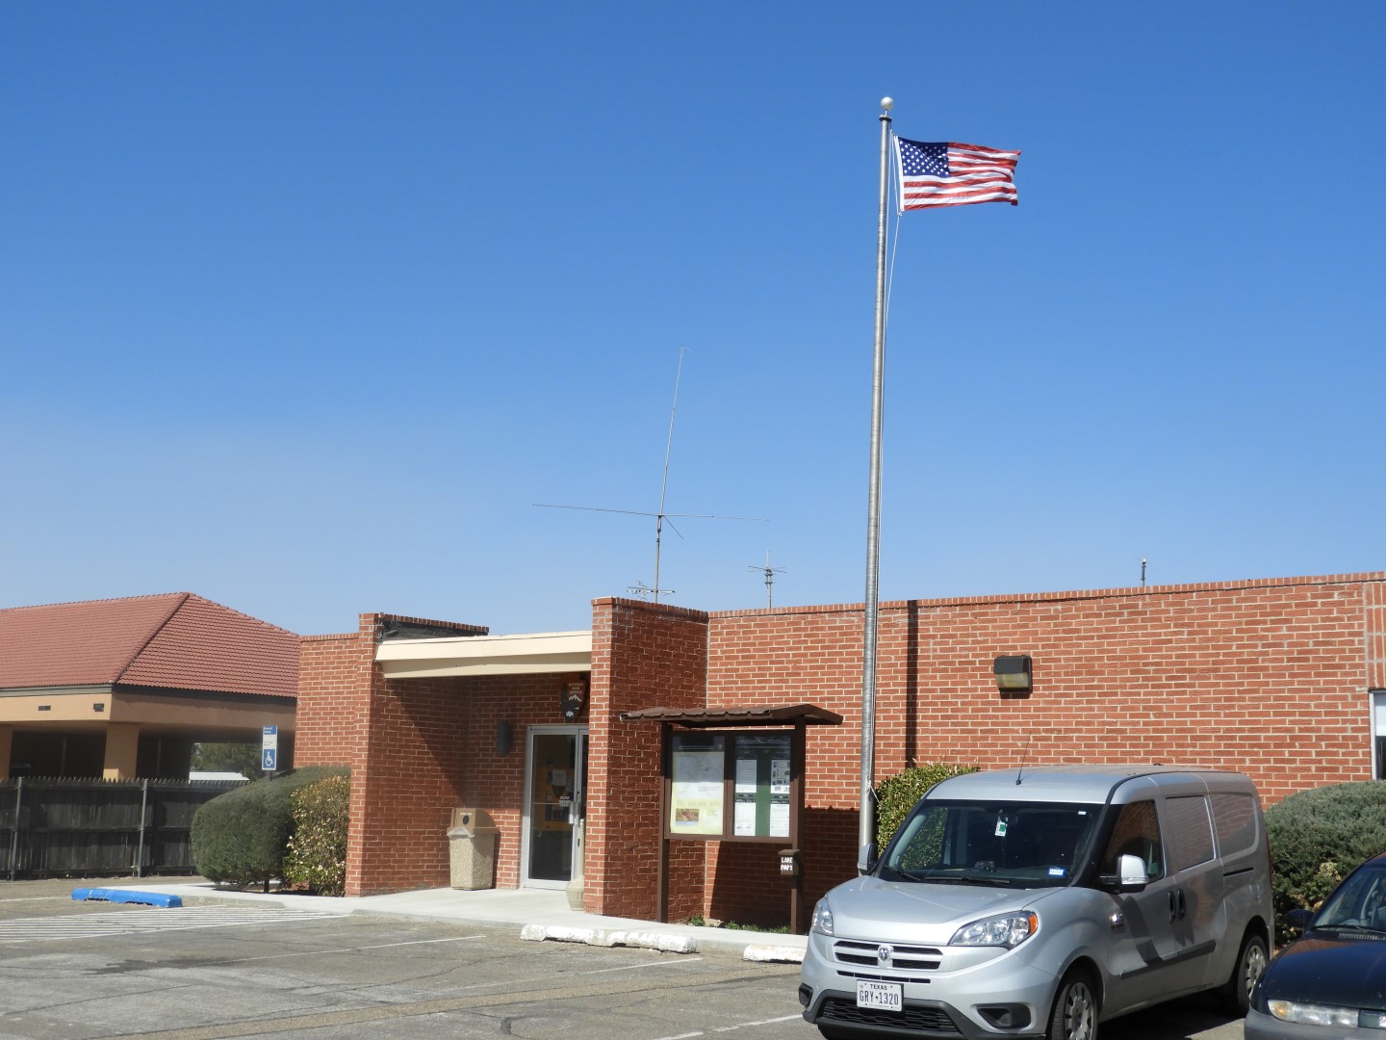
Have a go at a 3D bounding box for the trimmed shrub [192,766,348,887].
[{"bbox_3d":[-6.111,4.507,26.630,2.570,1.714,1.663,-6,-11,38],"label":"trimmed shrub"}]

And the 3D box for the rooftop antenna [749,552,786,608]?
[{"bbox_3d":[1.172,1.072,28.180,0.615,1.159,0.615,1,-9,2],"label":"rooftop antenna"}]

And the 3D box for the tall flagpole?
[{"bbox_3d":[2.089,-0.236,20.567,0.151,9.601,0.151,-4,-10,39],"label":"tall flagpole"}]

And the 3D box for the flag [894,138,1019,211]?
[{"bbox_3d":[3.114,-4.025,21.187,1.504,0.891,0.283,2,-9,-4],"label":"flag"}]

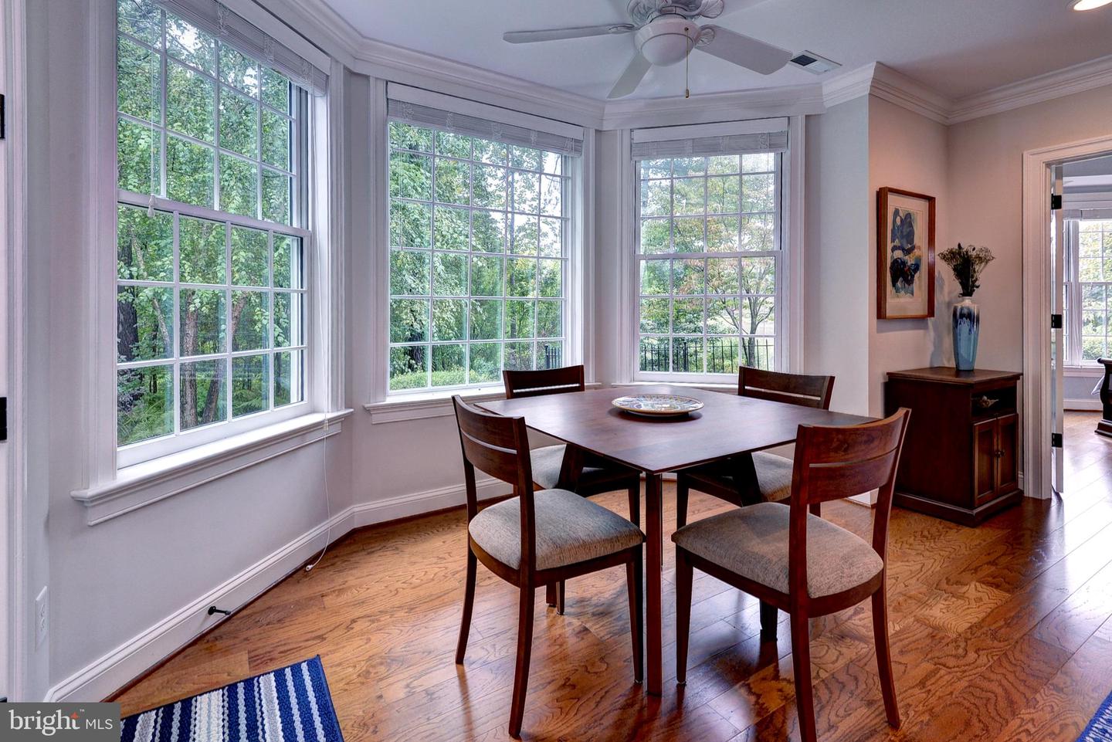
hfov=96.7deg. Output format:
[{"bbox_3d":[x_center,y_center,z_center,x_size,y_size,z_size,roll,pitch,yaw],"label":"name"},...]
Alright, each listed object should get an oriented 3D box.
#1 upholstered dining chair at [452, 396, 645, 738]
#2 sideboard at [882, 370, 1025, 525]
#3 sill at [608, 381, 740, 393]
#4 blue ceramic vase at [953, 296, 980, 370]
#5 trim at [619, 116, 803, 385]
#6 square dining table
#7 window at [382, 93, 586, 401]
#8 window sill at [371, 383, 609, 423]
[{"bbox_3d":[-0.032,0.513,1.561,0.495,0.852,0.450,-3,5,-32],"label":"upholstered dining chair"},{"bbox_3d":[2.373,0.393,2.944,0.715,0.761,0.422,-2,5,-32],"label":"sideboard"},{"bbox_3d":[0.998,0.146,3.273,1.236,0.105,0.160,1,4,13],"label":"sill"},{"bbox_3d":[2.570,-0.236,3.098,0.130,0.460,0.130,3,5,40],"label":"blue ceramic vase"},{"bbox_3d":[1.000,-0.764,3.272,1.156,1.726,0.110,1,4,13],"label":"trim"},{"bbox_3d":[0.375,0.527,1.796,1.000,0.766,1.000,-2,5,-32],"label":"square dining table"},{"bbox_3d":[-0.393,-0.738,3.036,1.282,1.690,0.130,-2,5,-31],"label":"window"},{"bbox_3d":[-0.379,0.177,3.016,1.524,0.105,0.160,-2,5,-31],"label":"window sill"}]

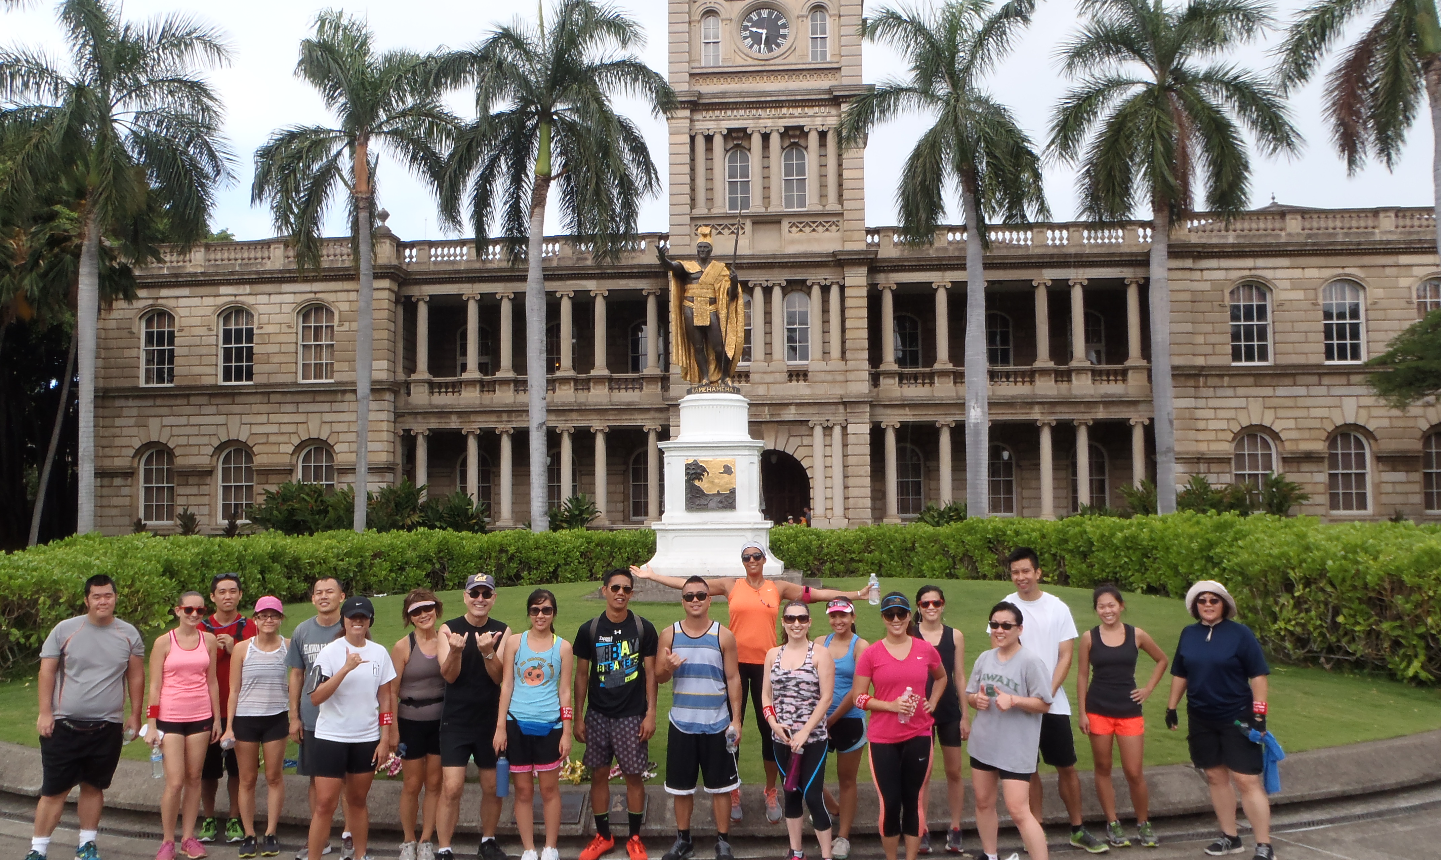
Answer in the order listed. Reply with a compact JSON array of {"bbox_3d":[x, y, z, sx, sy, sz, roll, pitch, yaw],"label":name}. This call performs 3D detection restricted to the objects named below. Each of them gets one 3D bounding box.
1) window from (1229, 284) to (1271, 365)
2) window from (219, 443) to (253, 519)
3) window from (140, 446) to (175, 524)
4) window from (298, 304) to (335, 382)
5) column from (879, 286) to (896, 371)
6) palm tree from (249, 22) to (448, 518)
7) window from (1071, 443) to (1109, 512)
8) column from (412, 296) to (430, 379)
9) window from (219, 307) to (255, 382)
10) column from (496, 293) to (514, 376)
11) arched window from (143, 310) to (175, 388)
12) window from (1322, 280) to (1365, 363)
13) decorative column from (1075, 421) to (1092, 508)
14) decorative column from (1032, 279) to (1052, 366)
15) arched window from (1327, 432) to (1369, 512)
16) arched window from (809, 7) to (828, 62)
[{"bbox_3d":[18.177,-3.634,39.923,1.376,2.853,0.250,-1,-3,5],"label":"window"},{"bbox_3d":[-18.068,2.054,43.696,1.420,2.830,0.250,-1,-4,5],"label":"window"},{"bbox_3d":[-21.158,2.099,43.959,1.420,2.830,0.250,-1,-4,5],"label":"window"},{"bbox_3d":[-16.039,-3.436,46.355,1.507,3.133,0.250,-1,-4,5],"label":"window"},{"bbox_3d":[5.929,-3.671,41.353,0.562,2.959,0.562,-1,-3,5],"label":"column"},{"bbox_3d":[-10.468,-4.224,33.491,5.472,15.969,5.472,-1,-4,5],"label":"palm tree"},{"bbox_3d":[15.415,2.019,48.623,1.537,2.957,0.250,-1,-4,5],"label":"window"},{"bbox_3d":[-12.046,-3.742,46.939,0.680,3.348,0.650,-1,-4,5],"label":"column"},{"bbox_3d":[-18.126,-3.185,43.921,1.420,2.930,0.250,-1,-4,5],"label":"window"},{"bbox_3d":[-8.095,-3.603,44.220,0.660,3.190,0.640,-1,-4,5],"label":"column"},{"bbox_3d":[-21.216,-3.140,44.184,1.420,2.930,0.250,-1,-4,5],"label":"arched window"},{"bbox_3d":[21.204,-3.678,39.671,1.268,2.857,0.250,-1,-3,5],"label":"window"},{"bbox_3d":[13.104,1.445,42.066,0.660,3.660,0.640,-1,-4,5],"label":"decorative column"},{"bbox_3d":[11.767,-3.895,42.528,0.660,3.190,0.640,-1,-4,5],"label":"decorative column"},{"bbox_3d":[21.669,1.469,40.312,1.420,2.830,0.250,-1,-4,5],"label":"arched window"},{"bbox_3d":[3.629,-14.509,42.832,0.670,2.030,0.250,-1,-4,5],"label":"arched window"}]

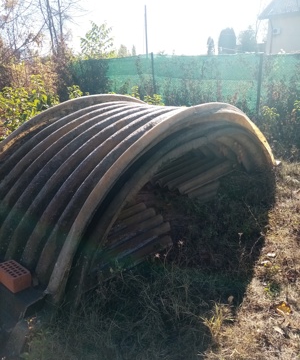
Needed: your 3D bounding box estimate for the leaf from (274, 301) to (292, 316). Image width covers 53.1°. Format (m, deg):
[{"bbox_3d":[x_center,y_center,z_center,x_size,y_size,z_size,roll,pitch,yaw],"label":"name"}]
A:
[{"bbox_3d":[0.824,0.793,1.853,0.100,0.025,0.095,6,20,26],"label":"leaf"}]

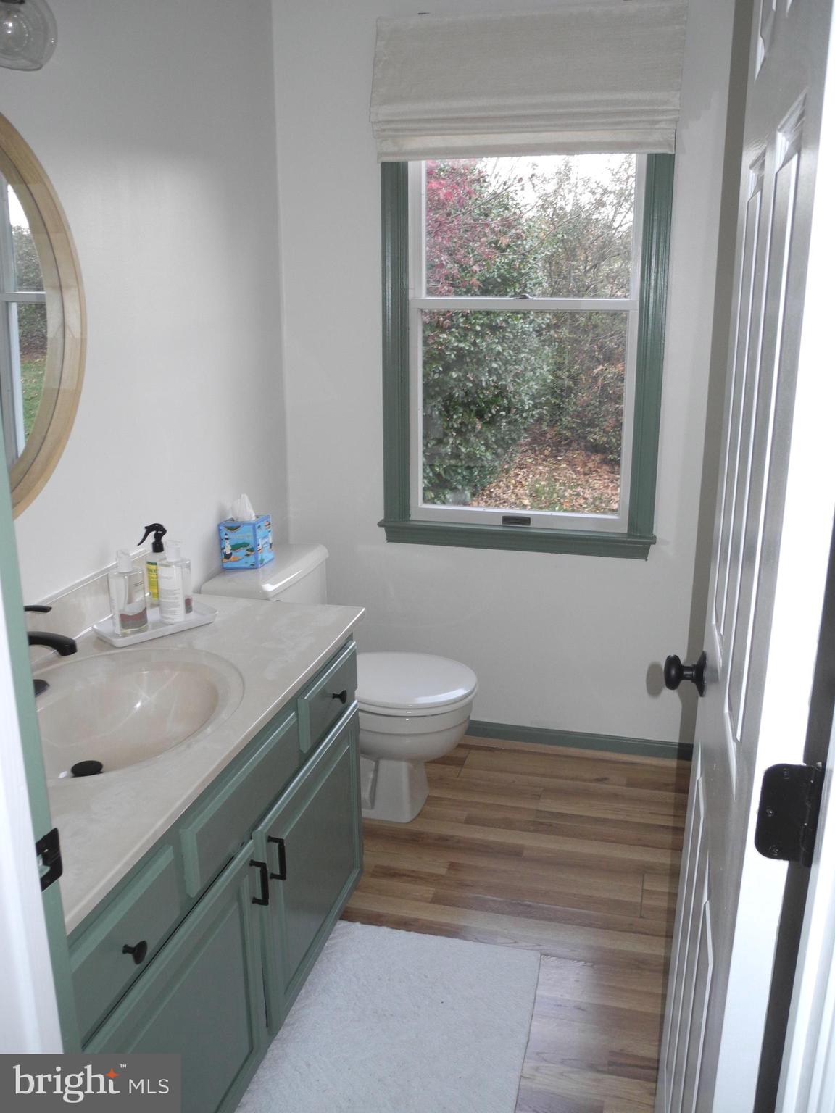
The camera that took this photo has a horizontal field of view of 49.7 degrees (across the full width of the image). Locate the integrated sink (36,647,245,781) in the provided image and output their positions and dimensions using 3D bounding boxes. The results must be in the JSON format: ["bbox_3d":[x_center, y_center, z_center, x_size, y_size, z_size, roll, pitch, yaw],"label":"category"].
[{"bbox_3d":[-0.540,0.327,1.589,0.446,0.137,0.560,4,16,14],"label":"integrated sink"}]

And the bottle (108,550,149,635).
[{"bbox_3d":[-0.616,0.071,1.913,0.067,0.176,0.046,-8,17,-26],"label":"bottle"}]

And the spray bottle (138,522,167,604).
[{"bbox_3d":[-0.613,0.016,2.093,0.086,0.189,0.060,-8,17,-26],"label":"spray bottle"}]

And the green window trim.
[{"bbox_3d":[0.299,-0.727,2.699,0.892,1.473,0.055,4,16,14],"label":"green window trim"}]

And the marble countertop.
[{"bbox_3d":[-0.540,0.274,1.575,0.557,0.032,1.241,4,16,14],"label":"marble countertop"}]

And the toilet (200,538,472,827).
[{"bbox_3d":[-0.182,0.384,2.688,0.729,0.723,0.489,4,16,14],"label":"toilet"}]

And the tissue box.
[{"bbox_3d":[-0.501,-0.047,2.645,0.108,0.132,0.109,6,16,20],"label":"tissue box"}]

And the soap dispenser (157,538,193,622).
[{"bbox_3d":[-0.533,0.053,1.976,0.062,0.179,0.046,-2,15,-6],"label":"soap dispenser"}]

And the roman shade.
[{"bbox_3d":[0.291,-1.318,2.518,0.869,0.388,0.070,4,16,14],"label":"roman shade"}]

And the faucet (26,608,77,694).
[{"bbox_3d":[-0.667,0.167,1.580,0.161,0.177,0.156,4,16,14],"label":"faucet"}]

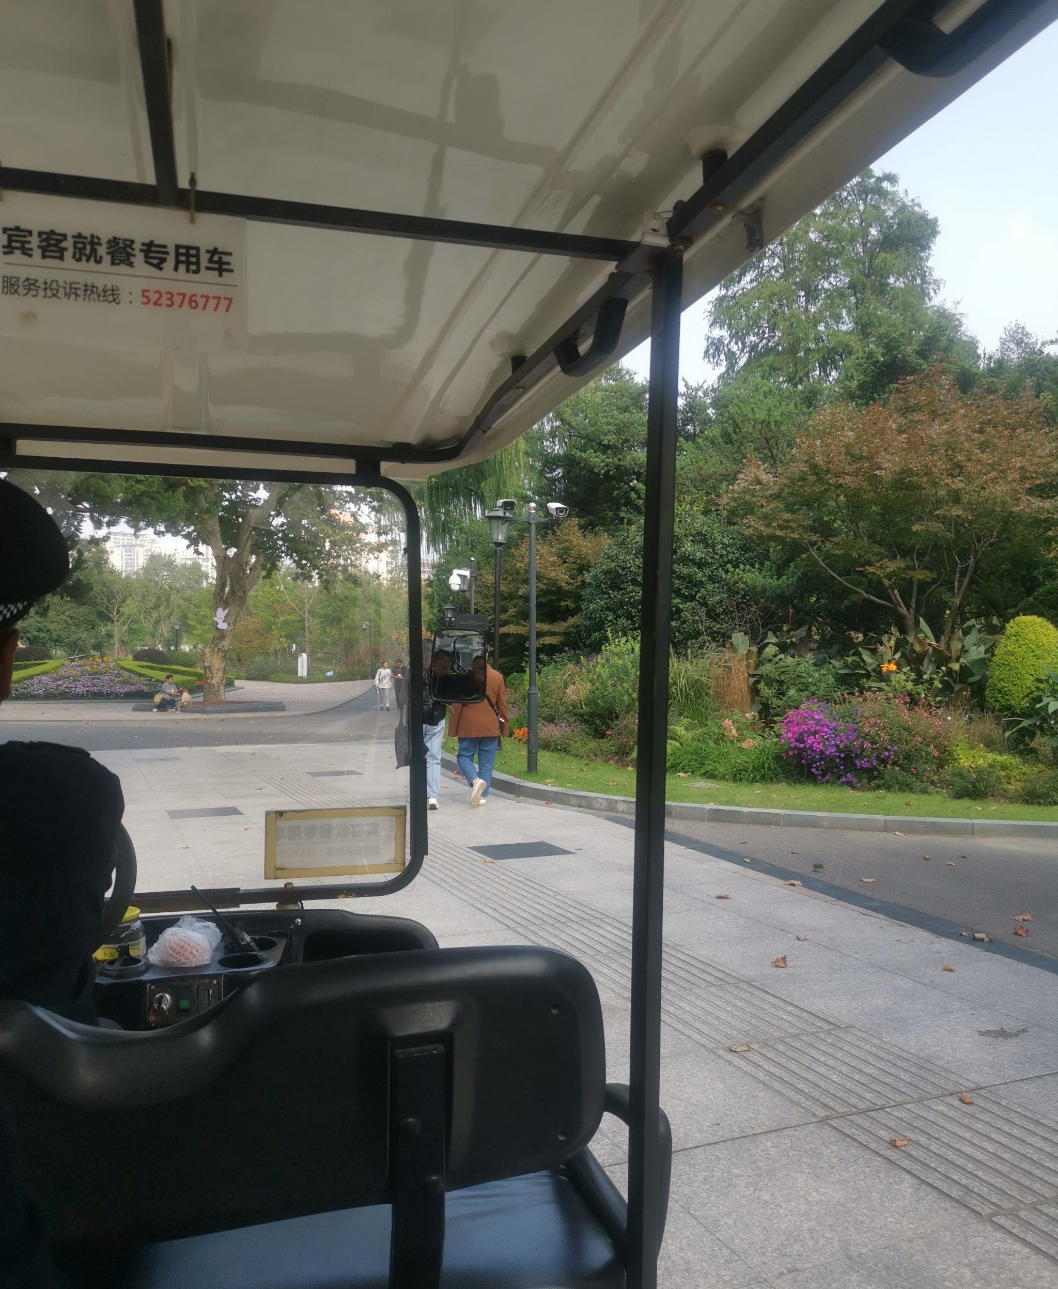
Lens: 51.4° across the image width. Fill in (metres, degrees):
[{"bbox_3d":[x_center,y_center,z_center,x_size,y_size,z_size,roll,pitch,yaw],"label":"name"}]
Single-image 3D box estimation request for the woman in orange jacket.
[{"bbox_3d":[-0.470,0.695,10.200,0.560,1.580,0.480,0,-1,-6],"label":"woman in orange jacket"}]

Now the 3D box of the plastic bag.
[{"bbox_3d":[-0.587,0.508,1.880,0.130,0.080,0.110,0,-1,-18],"label":"plastic bag"}]

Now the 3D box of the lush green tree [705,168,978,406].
[{"bbox_3d":[8.200,-5.450,29.000,7.200,14.300,6.600,-1,-1,16],"label":"lush green tree"}]

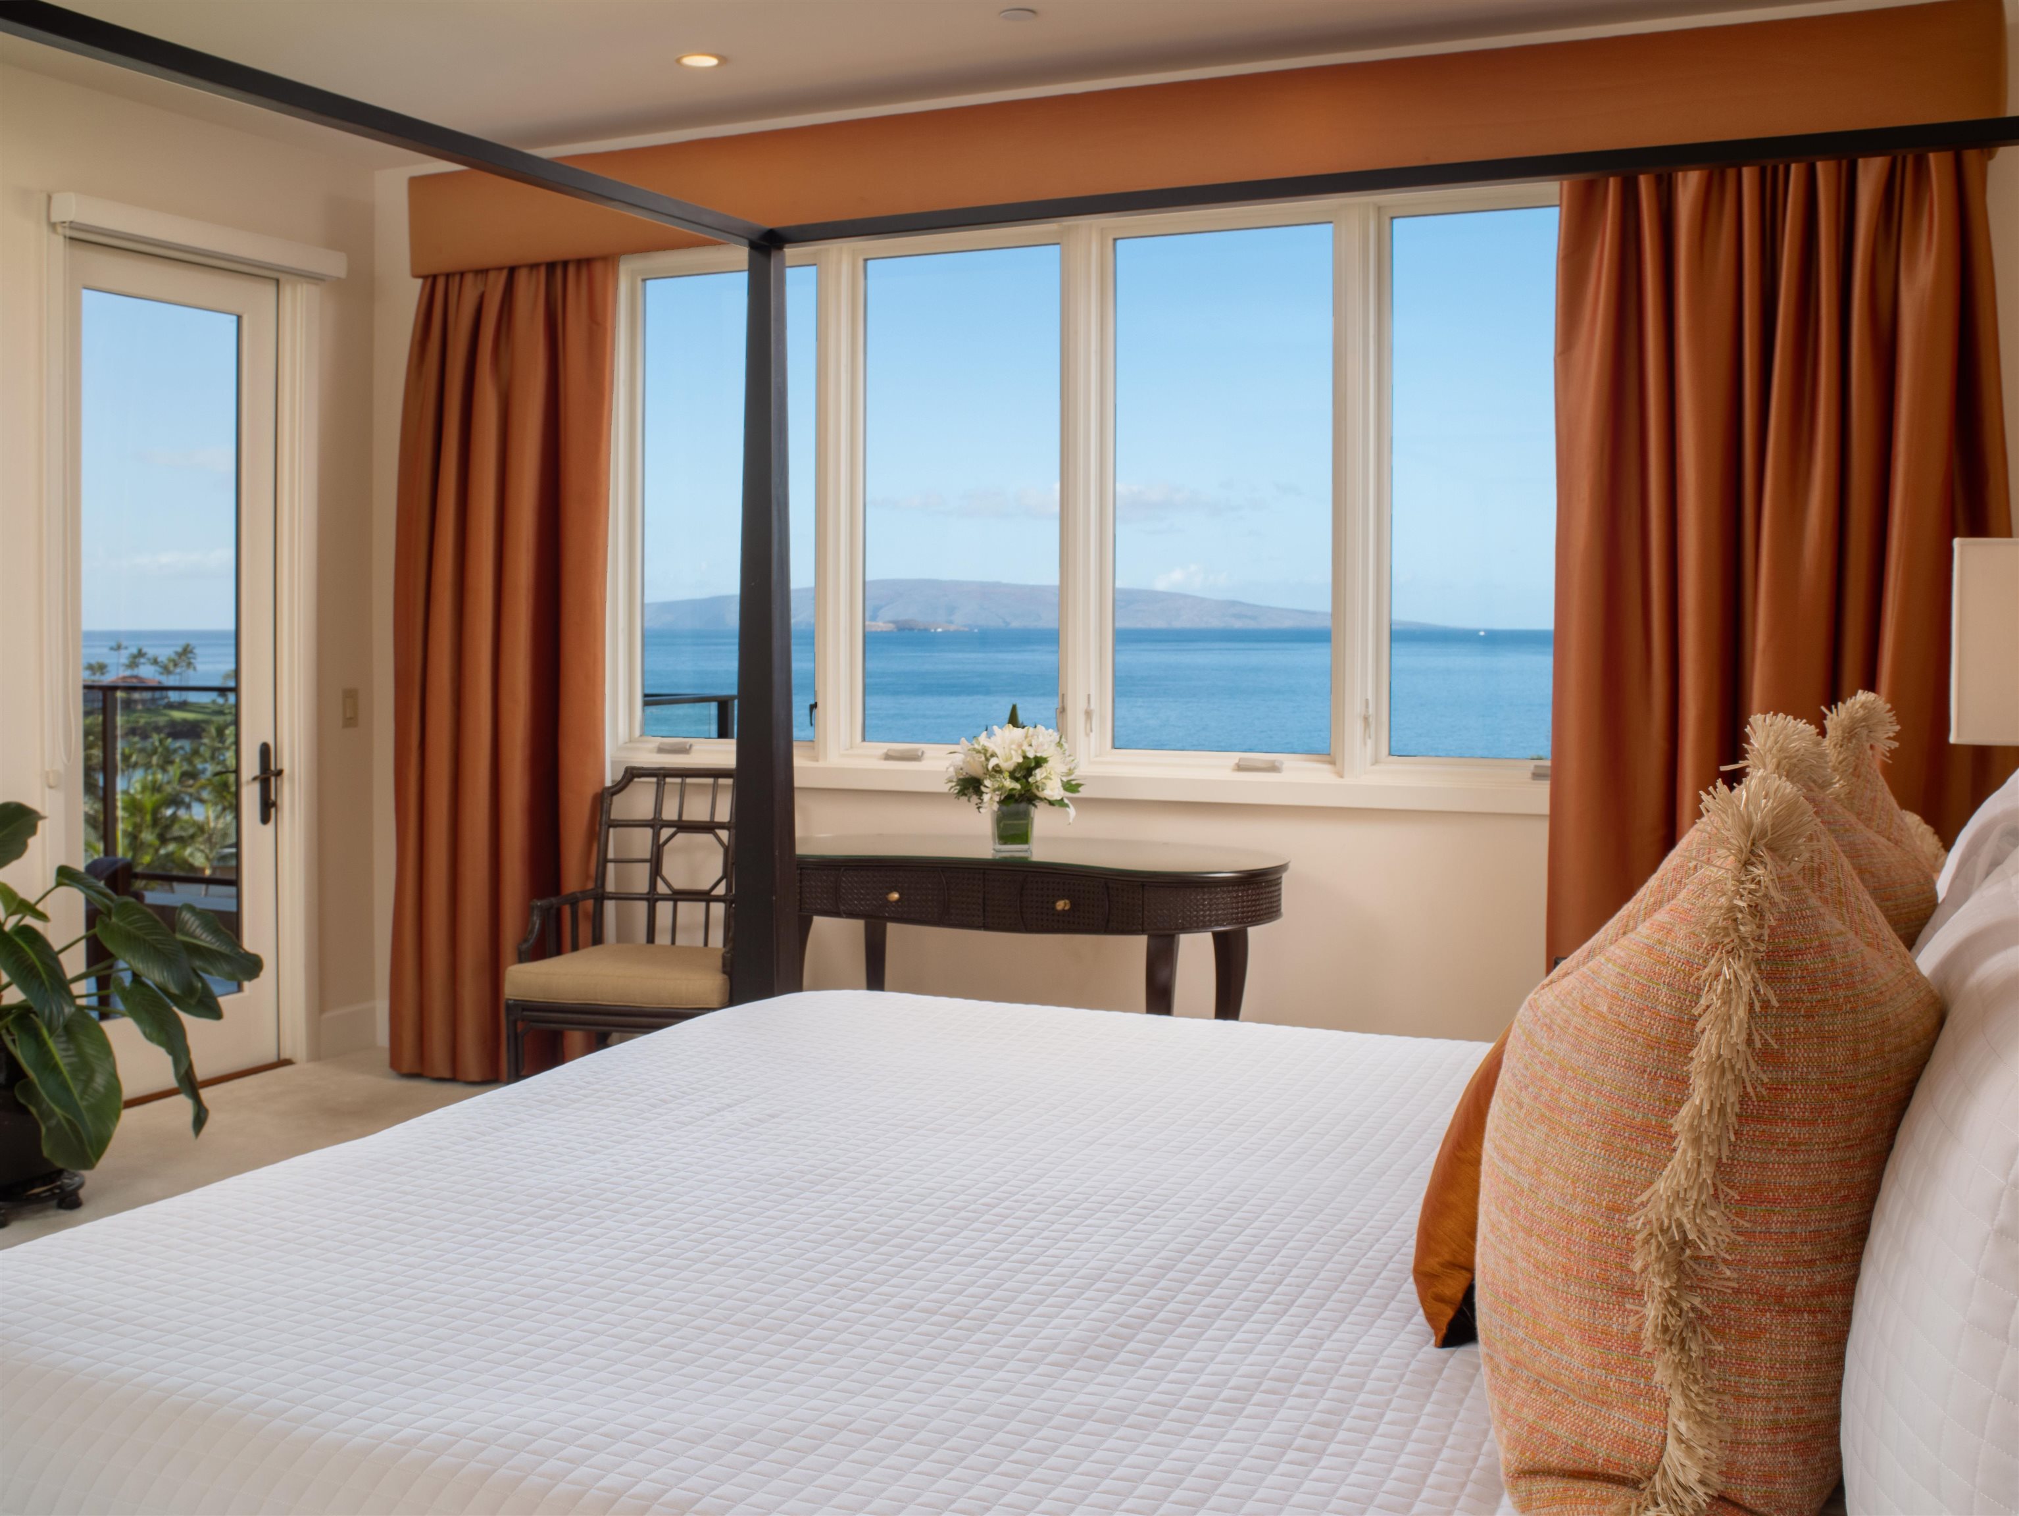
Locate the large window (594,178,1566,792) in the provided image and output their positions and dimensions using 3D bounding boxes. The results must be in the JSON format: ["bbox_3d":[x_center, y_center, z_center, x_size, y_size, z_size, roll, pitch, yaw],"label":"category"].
[{"bbox_3d":[0.151,-0.688,5.669,2.911,1.516,0.130,1,2,24],"label":"large window"}]

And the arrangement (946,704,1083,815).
[{"bbox_3d":[0.012,0.004,5.211,0.309,0.274,0.284,1,2,24],"label":"arrangement"}]

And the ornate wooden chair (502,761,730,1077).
[{"bbox_3d":[-0.891,0.513,5.453,0.613,0.935,0.620,0,2,14],"label":"ornate wooden chair"}]

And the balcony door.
[{"bbox_3d":[-2.341,-0.238,5.890,0.060,2.315,0.760,1,2,24],"label":"balcony door"}]

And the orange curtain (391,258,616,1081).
[{"bbox_3d":[-1.509,-0.265,6.213,0.806,2.397,0.190,1,2,24],"label":"orange curtain"}]

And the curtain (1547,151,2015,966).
[{"bbox_3d":[1.720,-0.173,4.749,0.987,2.397,0.190,1,2,24],"label":"curtain"}]

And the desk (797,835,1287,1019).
[{"bbox_3d":[-0.003,0.610,5.266,1.430,0.765,0.641,1,2,22],"label":"desk"}]

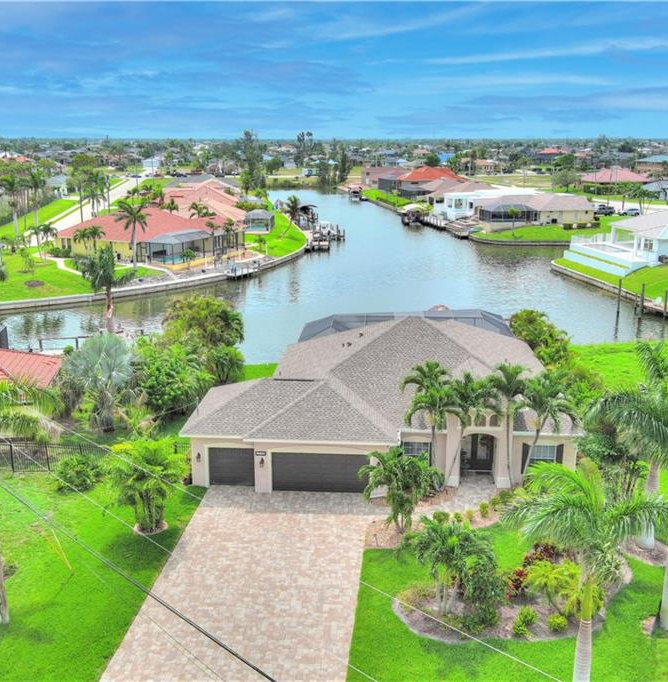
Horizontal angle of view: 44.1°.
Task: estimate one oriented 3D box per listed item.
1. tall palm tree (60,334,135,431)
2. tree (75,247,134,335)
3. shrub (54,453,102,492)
[{"bbox_3d":[-14.664,2.724,51.565,4.500,5.802,4.400,1,14,5],"label":"tall palm tree"},{"bbox_3d":[-20.431,-3.835,73.729,5.300,8.715,5.200,1,14,5],"label":"tree"},{"bbox_3d":[-13.442,6.767,43.382,2.300,1.473,2.100,1,14,5],"label":"shrub"}]

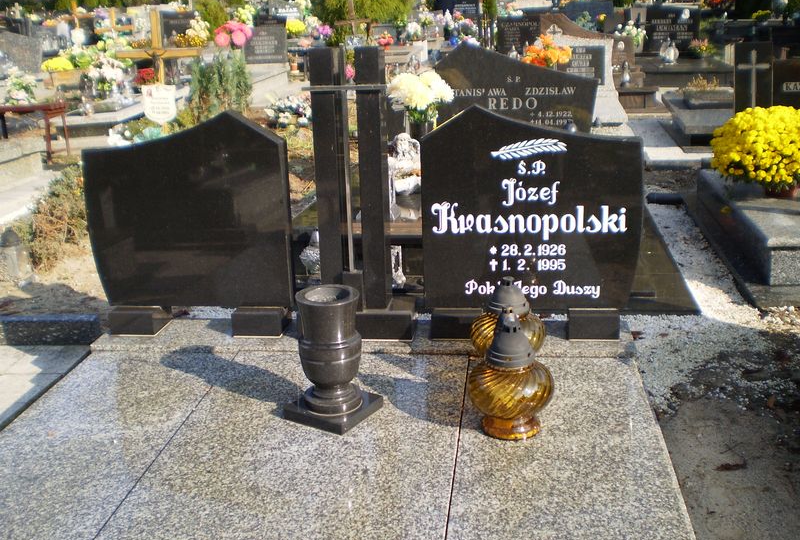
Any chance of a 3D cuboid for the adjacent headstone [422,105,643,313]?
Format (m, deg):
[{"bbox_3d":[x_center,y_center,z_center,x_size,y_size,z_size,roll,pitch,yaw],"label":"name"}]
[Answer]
[{"bbox_3d":[0.415,-0.199,2.661,0.682,0.655,0.070,1,18,7],"label":"adjacent headstone"}]

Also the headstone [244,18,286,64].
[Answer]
[{"bbox_3d":[-1.884,-3.227,11.700,0.570,0.620,0.120,1,18,8],"label":"headstone"}]

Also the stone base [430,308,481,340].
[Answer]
[{"bbox_3d":[0.196,0.155,2.808,0.166,0.100,0.150,1,18,7],"label":"stone base"}]

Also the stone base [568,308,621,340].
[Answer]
[{"bbox_3d":[0.639,0.161,2.751,0.158,0.100,0.150,1,18,7],"label":"stone base"}]

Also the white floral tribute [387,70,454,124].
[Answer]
[{"bbox_3d":[0.107,-0.904,4.359,0.340,0.270,0.300,1,18,7],"label":"white floral tribute"}]

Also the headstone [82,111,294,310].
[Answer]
[{"bbox_3d":[-0.678,-0.194,2.718,0.650,0.650,0.080,1,18,8],"label":"headstone"}]

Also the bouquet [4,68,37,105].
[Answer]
[{"bbox_3d":[-3.740,-1.799,8.200,0.310,0.350,0.280,1,18,8],"label":"bouquet"}]

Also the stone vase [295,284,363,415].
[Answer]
[{"bbox_3d":[-0.181,0.212,2.185,0.170,0.315,0.170,1,18,8],"label":"stone vase"}]

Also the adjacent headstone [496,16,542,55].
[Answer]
[{"bbox_3d":[1.653,-3.085,11.288,0.692,0.720,0.120,1,18,7],"label":"adjacent headstone"}]

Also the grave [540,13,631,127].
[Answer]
[{"bbox_3d":[1.831,-1.990,8.300,0.880,1.020,0.220,1,18,8],"label":"grave"}]

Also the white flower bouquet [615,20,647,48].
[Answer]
[{"bbox_3d":[3.131,-3.185,11.302,0.390,0.380,0.320,1,18,7],"label":"white flower bouquet"}]

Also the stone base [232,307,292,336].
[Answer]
[{"bbox_3d":[-0.463,0.158,2.819,0.158,0.089,0.143,1,18,8],"label":"stone base"}]

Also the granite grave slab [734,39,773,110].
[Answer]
[{"bbox_3d":[2.100,-1.004,5.065,0.209,0.768,0.100,1,18,7],"label":"granite grave slab"}]

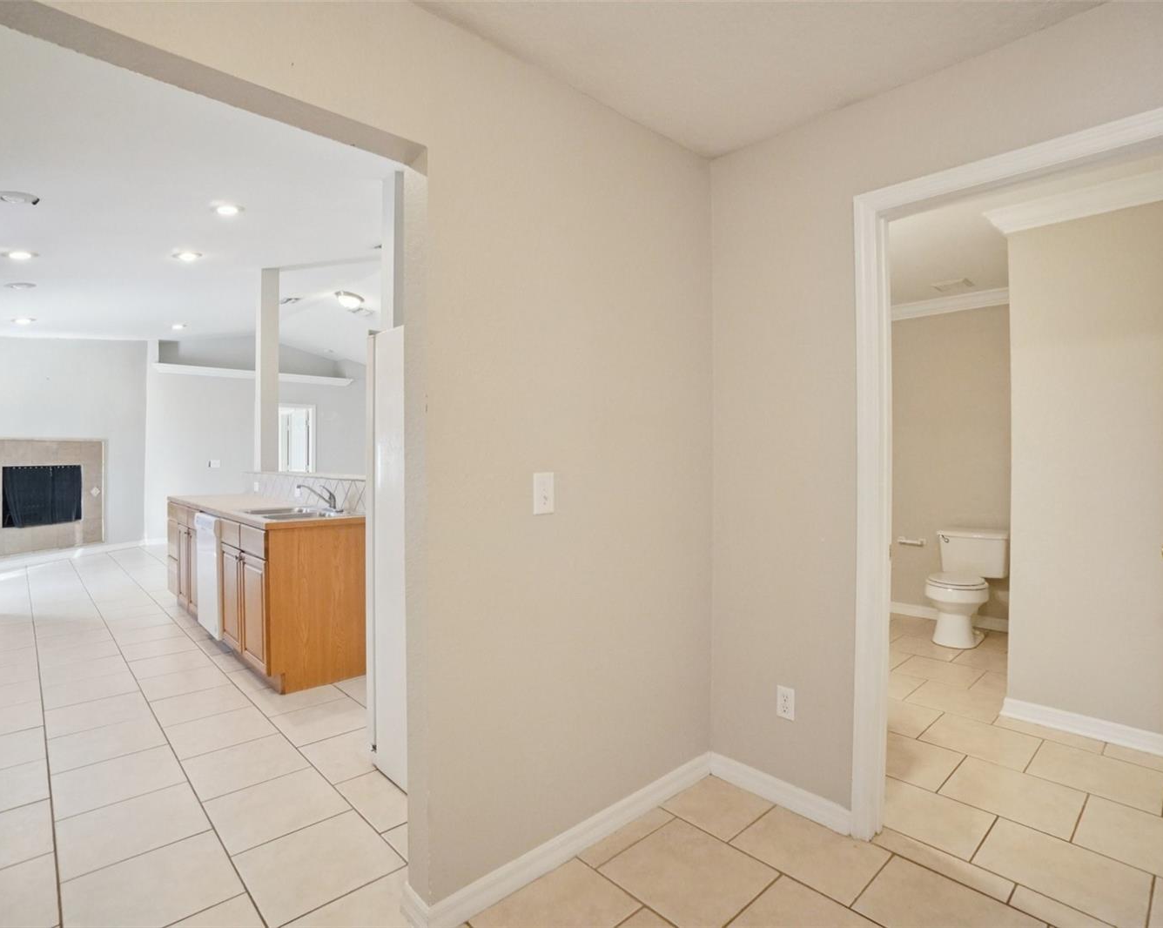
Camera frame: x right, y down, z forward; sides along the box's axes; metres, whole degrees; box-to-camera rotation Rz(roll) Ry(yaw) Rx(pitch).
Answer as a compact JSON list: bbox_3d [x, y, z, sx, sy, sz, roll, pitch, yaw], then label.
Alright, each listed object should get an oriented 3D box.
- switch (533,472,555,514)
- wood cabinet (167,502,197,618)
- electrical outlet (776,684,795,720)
[{"bbox_3d":[-0.112,0.089,1.742,0.074,0.120,0.013,0,0,-43],"label":"switch"},{"bbox_3d":[-3.035,0.788,4.936,0.620,0.880,1.210,0,0,-44],"label":"wood cabinet"},{"bbox_3d":[0.726,0.849,2.058,0.010,0.114,0.070,0,0,-44],"label":"electrical outlet"}]

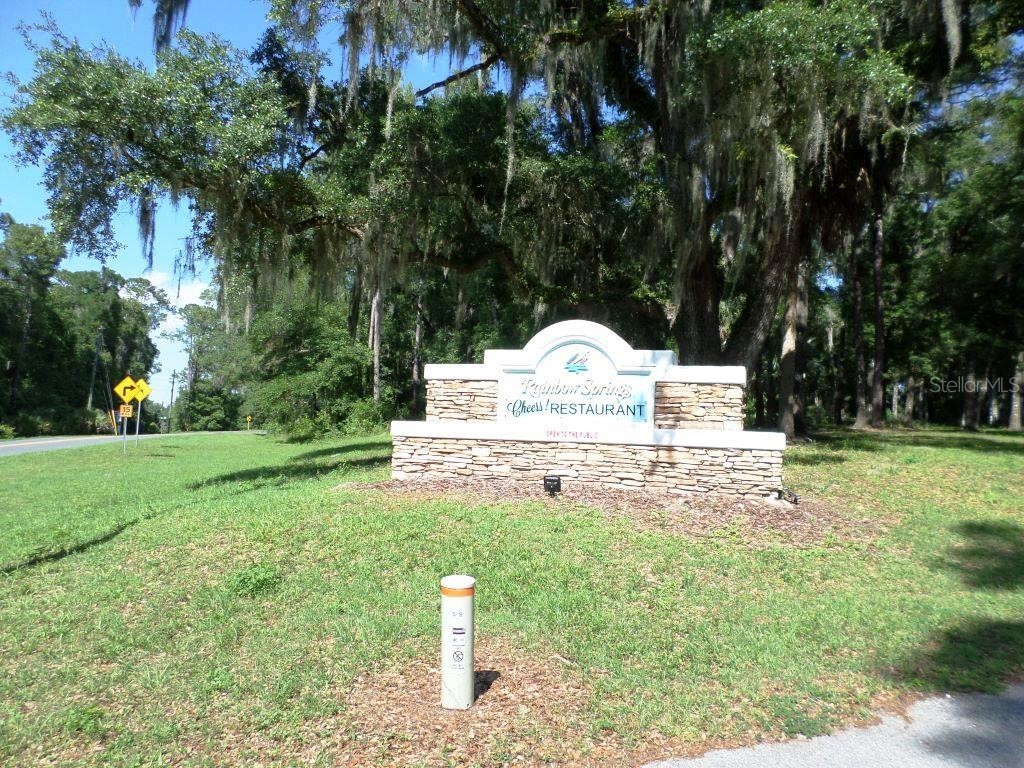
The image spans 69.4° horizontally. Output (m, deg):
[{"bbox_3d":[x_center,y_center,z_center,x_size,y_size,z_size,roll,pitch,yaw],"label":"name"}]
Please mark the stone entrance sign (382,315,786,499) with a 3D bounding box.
[{"bbox_3d":[0.997,0.312,10.893,5.638,2.398,0.800,1,-3,16],"label":"stone entrance sign"}]

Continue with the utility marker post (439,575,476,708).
[{"bbox_3d":[-0.281,1.357,3.865,0.172,0.636,0.172,2,-3,-3],"label":"utility marker post"}]

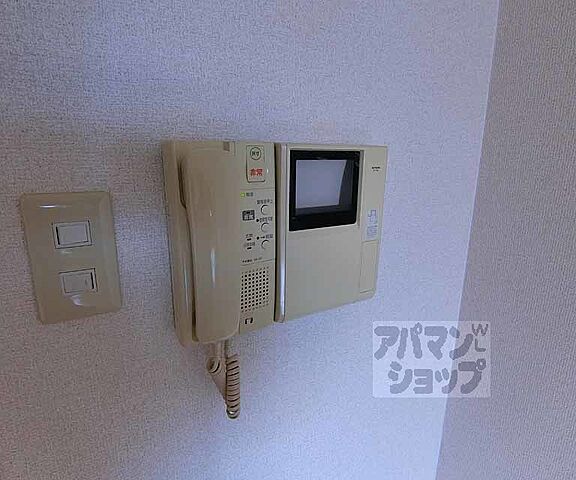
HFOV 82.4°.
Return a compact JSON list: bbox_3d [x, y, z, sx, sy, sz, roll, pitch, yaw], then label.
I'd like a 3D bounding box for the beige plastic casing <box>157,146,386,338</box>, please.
[{"bbox_3d":[-0.002,-0.007,0.382,0.248,0.198,0.064,-6,14,-29],"label":"beige plastic casing"}]

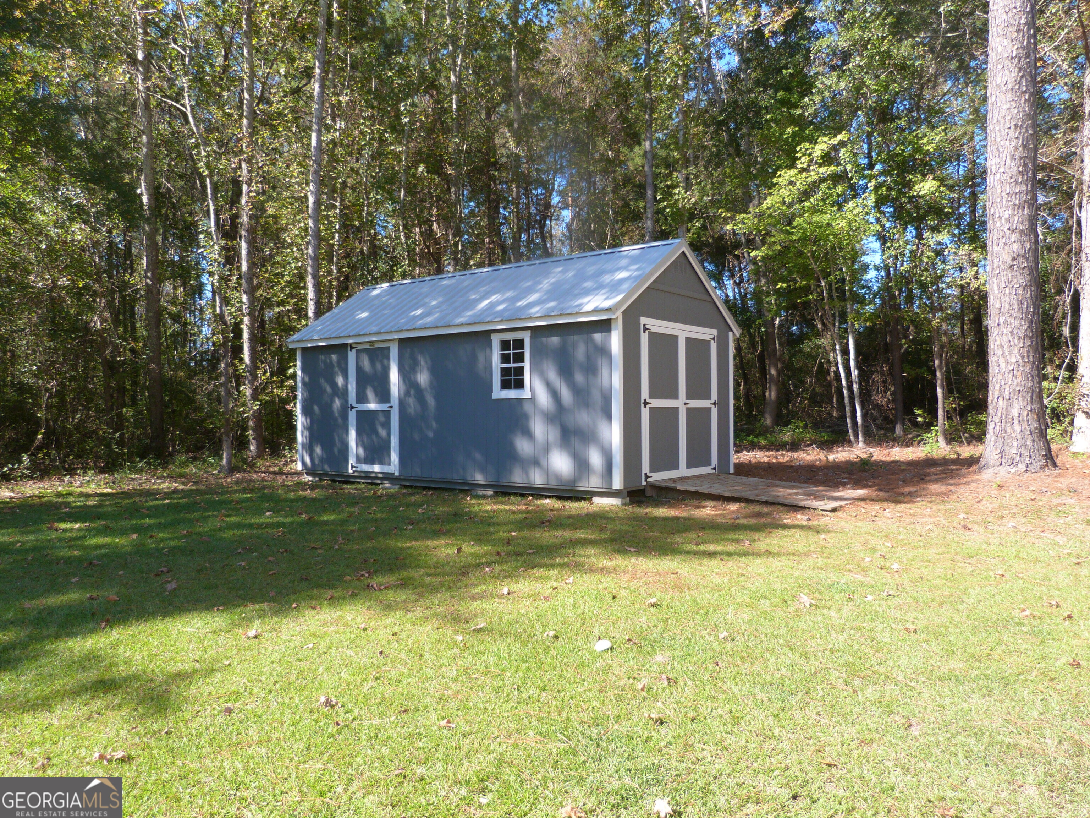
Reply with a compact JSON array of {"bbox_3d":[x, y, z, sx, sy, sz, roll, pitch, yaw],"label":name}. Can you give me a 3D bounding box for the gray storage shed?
[{"bbox_3d":[-0.664,-0.543,11.970,6.263,3.224,3.332,-1,0,38],"label":"gray storage shed"}]

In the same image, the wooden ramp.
[{"bbox_3d":[2.579,0.966,9.388,2.086,0.167,1.818,-1,0,38],"label":"wooden ramp"}]

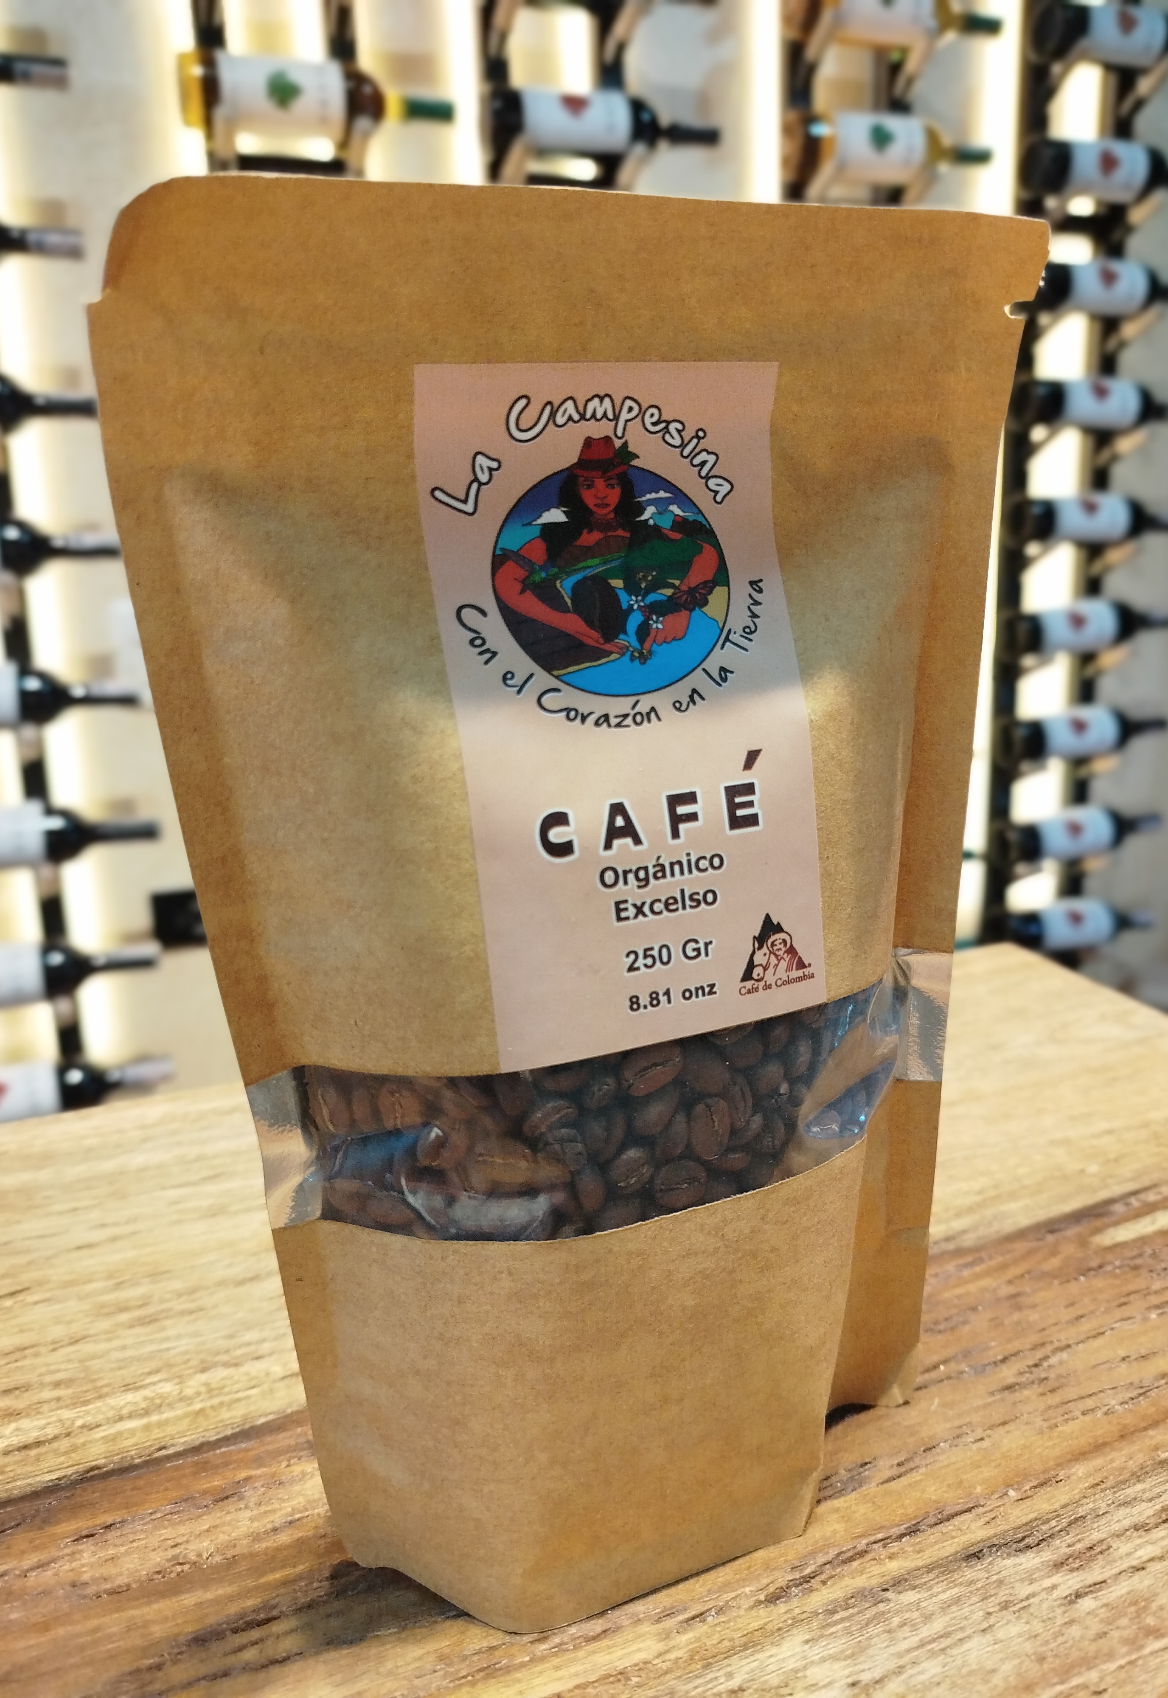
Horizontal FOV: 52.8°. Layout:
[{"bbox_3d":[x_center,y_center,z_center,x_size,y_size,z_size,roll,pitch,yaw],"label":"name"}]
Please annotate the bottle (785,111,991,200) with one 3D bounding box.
[{"bbox_3d":[0.419,-0.947,1.594,0.300,0.076,0.076,-7,14,-19],"label":"bottle"}]

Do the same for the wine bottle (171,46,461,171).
[{"bbox_3d":[-0.302,-0.858,1.348,0.300,0.076,0.076,-7,13,-19],"label":"wine bottle"}]

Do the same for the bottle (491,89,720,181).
[{"bbox_3d":[0.030,-0.899,1.461,0.300,0.076,0.076,-6,13,-19],"label":"bottle"}]

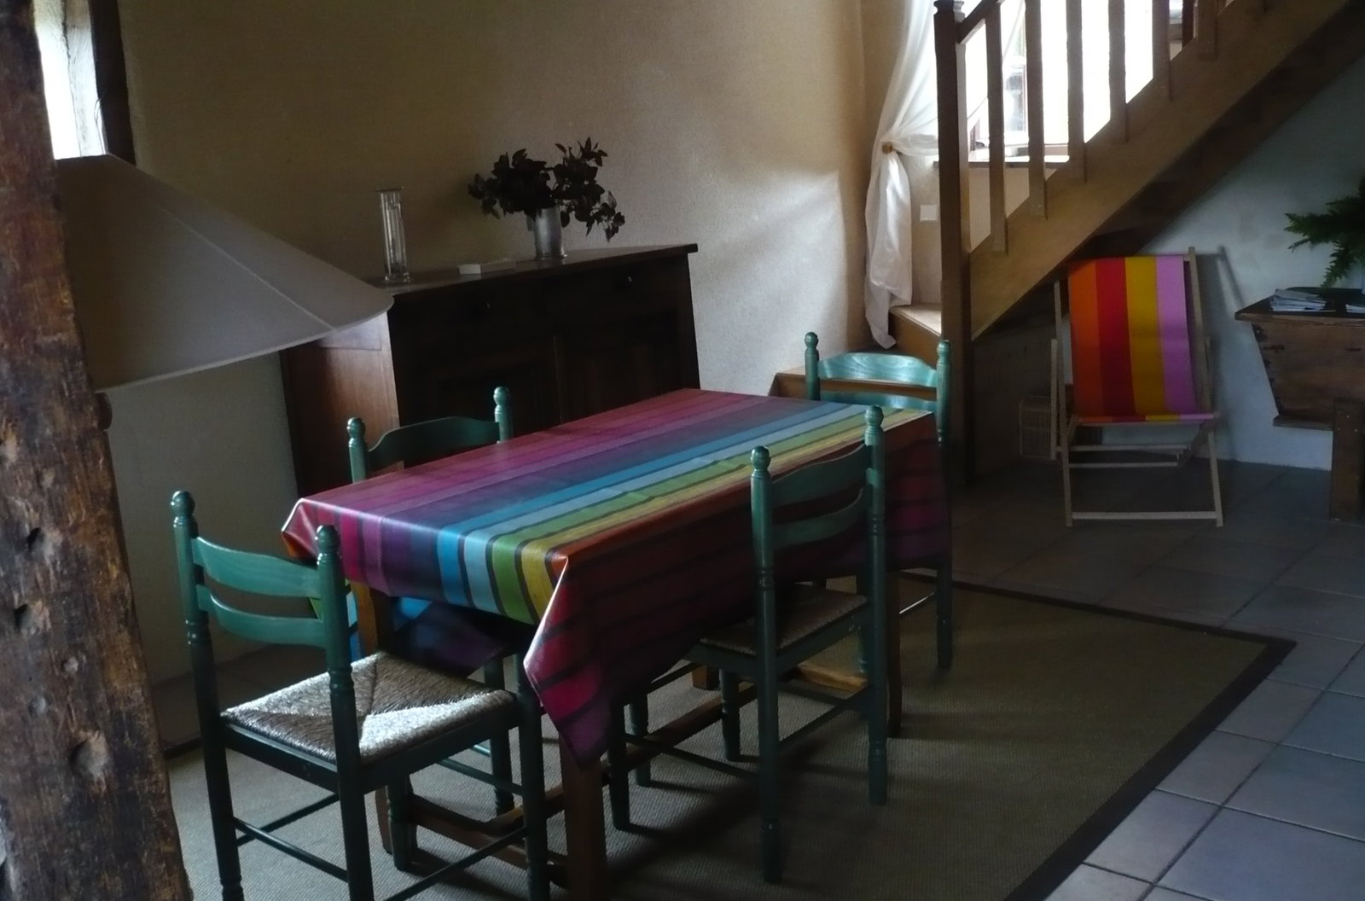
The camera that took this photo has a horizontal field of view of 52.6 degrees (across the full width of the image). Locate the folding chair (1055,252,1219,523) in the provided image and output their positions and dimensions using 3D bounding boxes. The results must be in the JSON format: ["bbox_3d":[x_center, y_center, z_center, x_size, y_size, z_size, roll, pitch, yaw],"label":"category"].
[{"bbox_3d":[1.659,-0.262,5.082,0.541,0.869,0.862,-1,13,13],"label":"folding chair"}]

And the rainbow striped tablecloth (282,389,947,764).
[{"bbox_3d":[-0.079,0.188,2.966,0.783,0.385,1.264,7,17,40],"label":"rainbow striped tablecloth"}]

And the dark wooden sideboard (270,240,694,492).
[{"bbox_3d":[-0.535,-0.067,4.459,0.548,1.047,1.331,7,17,40],"label":"dark wooden sideboard"}]

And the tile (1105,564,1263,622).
[{"bbox_3d":[1.502,0.424,4.097,0.356,0.012,0.356,7,17,40],"label":"tile"}]

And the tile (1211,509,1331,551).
[{"bbox_3d":[1.959,0.273,4.622,0.356,0.012,0.356,7,17,40],"label":"tile"}]

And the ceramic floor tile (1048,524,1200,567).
[{"bbox_3d":[1.458,0.315,4.587,0.356,0.012,0.356,7,17,40],"label":"ceramic floor tile"}]

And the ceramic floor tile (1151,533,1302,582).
[{"bbox_3d":[1.730,0.348,4.360,0.356,0.012,0.356,7,17,40],"label":"ceramic floor tile"}]

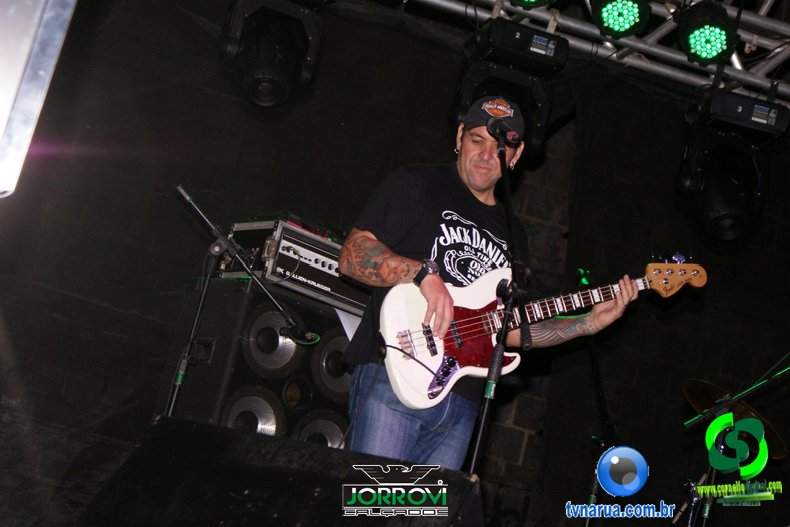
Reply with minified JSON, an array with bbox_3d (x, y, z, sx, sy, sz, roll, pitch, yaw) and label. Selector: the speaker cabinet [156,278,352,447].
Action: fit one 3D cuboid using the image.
[{"bbox_3d":[-0.468,0.468,8.259,0.601,0.651,0.424,22,-15,-35],"label":"speaker cabinet"}]

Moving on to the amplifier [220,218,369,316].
[{"bbox_3d":[-0.316,0.040,8.325,0.540,0.215,0.288,22,-15,-37],"label":"amplifier"}]

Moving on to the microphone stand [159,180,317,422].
[{"bbox_3d":[-0.695,0.608,7.426,0.580,1.580,0.760,5,-15,35],"label":"microphone stand"}]

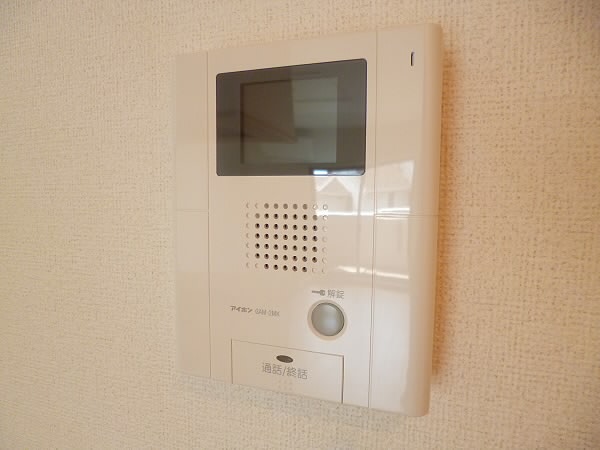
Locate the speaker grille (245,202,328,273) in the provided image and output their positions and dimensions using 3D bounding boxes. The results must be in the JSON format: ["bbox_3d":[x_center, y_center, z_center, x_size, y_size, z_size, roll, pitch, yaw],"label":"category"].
[{"bbox_3d":[-0.007,0.006,0.223,0.047,0.036,0.004,2,5,20],"label":"speaker grille"}]

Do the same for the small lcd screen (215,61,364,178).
[{"bbox_3d":[-0.006,-0.054,0.218,0.084,0.056,0.005,2,5,20],"label":"small lcd screen"}]

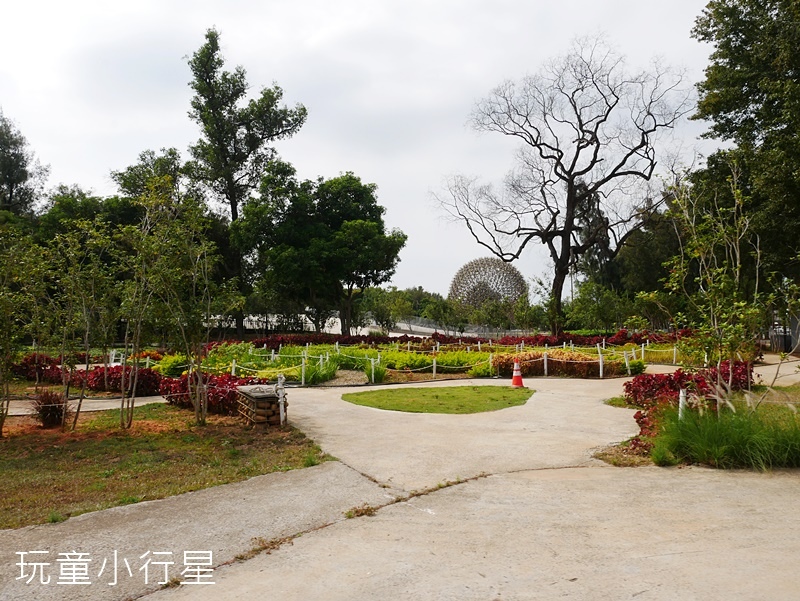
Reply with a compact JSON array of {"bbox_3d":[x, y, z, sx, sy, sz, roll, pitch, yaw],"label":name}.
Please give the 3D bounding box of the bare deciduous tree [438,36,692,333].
[{"bbox_3d":[11.928,-8.108,40.000,18.306,21.838,16.476,0,-3,0],"label":"bare deciduous tree"}]

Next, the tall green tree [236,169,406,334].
[{"bbox_3d":[-5.516,-3.232,39.000,11.946,12.086,11.349,0,-3,0],"label":"tall green tree"}]

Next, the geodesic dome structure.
[{"bbox_3d":[15.946,-0.901,100.000,14.414,14.054,14.414,0,-3,0],"label":"geodesic dome structure"}]

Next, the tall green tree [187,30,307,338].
[{"bbox_3d":[-11.063,-8.360,40.000,8.649,22.486,8.649,0,-3,0],"label":"tall green tree"}]

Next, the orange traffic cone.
[{"bbox_3d":[2.819,1.755,13.300,0.340,0.707,0.340,0,-3,0],"label":"orange traffic cone"}]

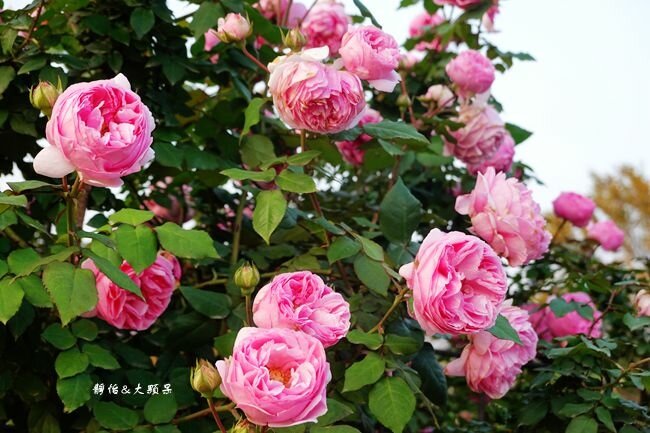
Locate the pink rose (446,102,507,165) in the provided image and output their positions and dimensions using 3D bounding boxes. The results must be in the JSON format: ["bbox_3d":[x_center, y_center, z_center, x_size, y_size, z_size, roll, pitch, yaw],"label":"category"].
[{"bbox_3d":[0.195,-0.106,1.520,0.078,0.077,0.065,4,6,-35],"label":"pink rose"}]

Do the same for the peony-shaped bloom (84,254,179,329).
[{"bbox_3d":[-0.190,0.073,1.170,0.095,0.080,0.065,4,12,-7],"label":"peony-shaped bloom"}]

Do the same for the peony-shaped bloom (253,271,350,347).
[{"bbox_3d":[-0.021,0.084,1.070,0.090,0.080,0.073,0,-27,-8],"label":"peony-shaped bloom"}]

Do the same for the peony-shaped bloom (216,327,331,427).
[{"bbox_3d":[-0.043,0.134,1.000,0.095,0.088,0.075,0,-17,-6],"label":"peony-shaped bloom"}]

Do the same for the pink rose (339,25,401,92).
[{"bbox_3d":[0.051,-0.180,1.360,0.068,0.073,0.068,-8,-16,-24],"label":"pink rose"}]

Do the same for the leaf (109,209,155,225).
[{"bbox_3d":[-0.183,0.000,1.130,0.043,0.011,0.045,0,18,0],"label":"leaf"}]

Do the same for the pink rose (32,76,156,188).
[{"bbox_3d":[-0.210,-0.078,1.081,0.111,0.102,0.088,1,-5,-17],"label":"pink rose"}]

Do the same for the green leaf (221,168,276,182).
[{"bbox_3d":[-0.076,-0.041,1.180,0.054,0.011,0.034,-1,12,-11],"label":"green leaf"}]

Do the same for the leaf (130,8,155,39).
[{"bbox_3d":[-0.230,-0.243,1.500,0.030,0.038,0.010,0,-18,0],"label":"leaf"}]

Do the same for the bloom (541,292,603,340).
[{"bbox_3d":[0.353,0.143,1.700,0.085,0.075,0.078,0,-17,-6],"label":"bloom"}]

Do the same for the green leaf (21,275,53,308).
[{"bbox_3d":[-0.257,0.067,1.060,0.034,0.045,0.009,-37,-18,-17],"label":"green leaf"}]

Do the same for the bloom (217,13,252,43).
[{"bbox_3d":[-0.099,-0.207,1.306,0.040,0.033,0.034,-1,-5,17],"label":"bloom"}]

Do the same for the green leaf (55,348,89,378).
[{"bbox_3d":[-0.226,0.131,1.060,0.035,0.027,0.008,-31,-34,-27],"label":"green leaf"}]

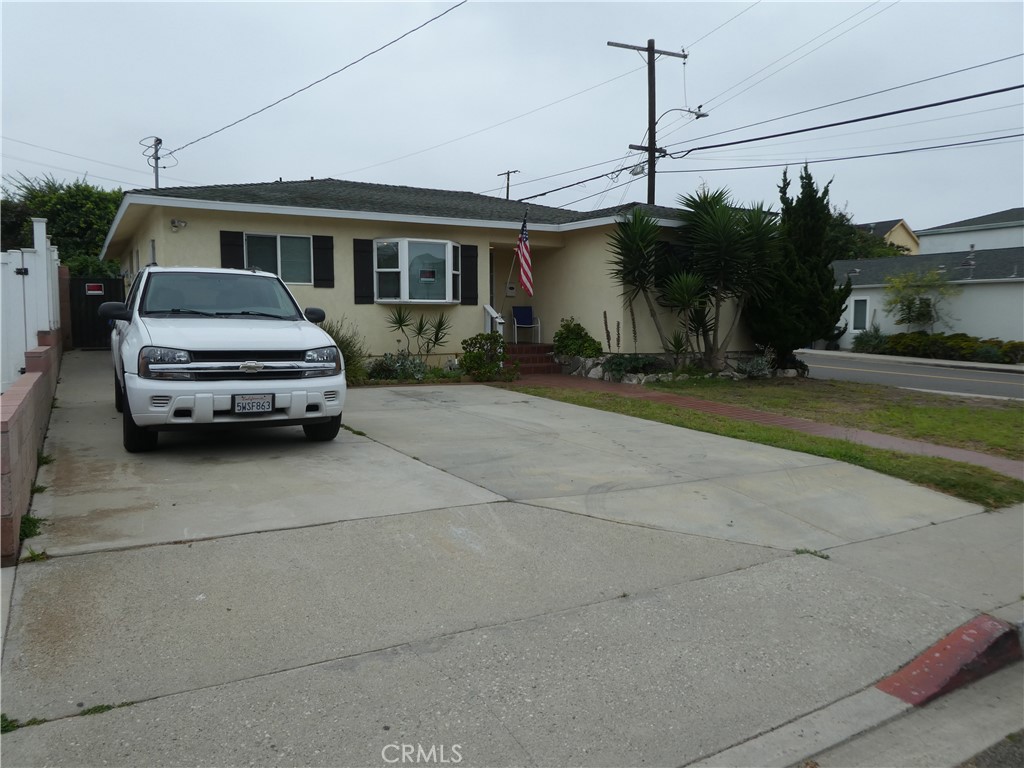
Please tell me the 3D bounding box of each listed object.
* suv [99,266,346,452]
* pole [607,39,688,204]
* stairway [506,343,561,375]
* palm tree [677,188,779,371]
[{"bbox_3d":[-3.278,-0.455,7.787,1.930,1.790,4.870,-2,6,-30],"label":"suv"},{"bbox_3d":[4.515,-6.100,23.557,3.100,10.180,0.450,-3,7,-24],"label":"pole"},{"bbox_3d":[0.306,-0.526,14.842,1.400,0.570,0.800,-4,7,-31],"label":"stairway"},{"bbox_3d":[4.178,-2.013,13.983,1.900,3.500,1.750,-4,7,-31],"label":"palm tree"}]

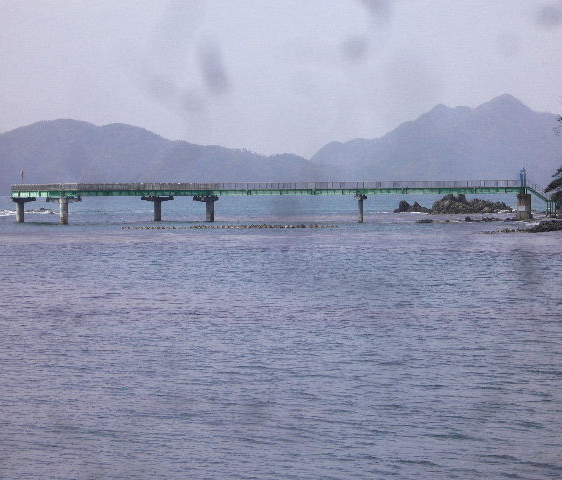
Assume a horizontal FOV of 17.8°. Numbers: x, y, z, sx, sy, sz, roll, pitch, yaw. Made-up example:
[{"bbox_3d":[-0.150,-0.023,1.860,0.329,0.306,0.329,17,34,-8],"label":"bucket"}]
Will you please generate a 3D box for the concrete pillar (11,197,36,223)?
[{"bbox_3d":[-41.639,-4.932,290.000,3.400,4.200,2.000,-1,2,-27],"label":"concrete pillar"}]

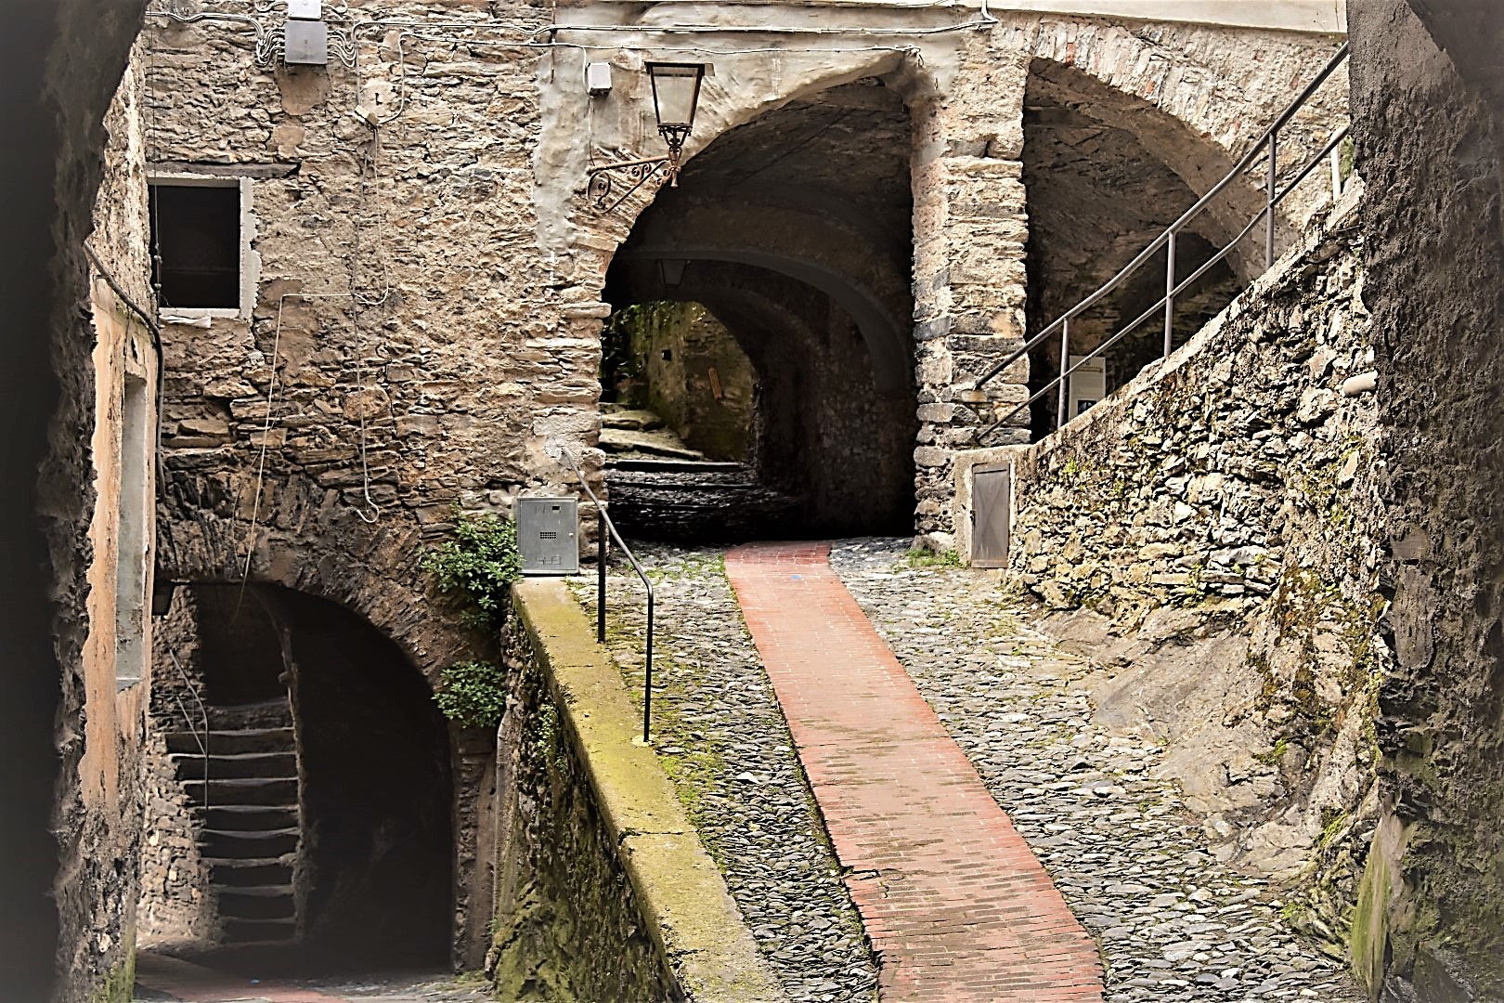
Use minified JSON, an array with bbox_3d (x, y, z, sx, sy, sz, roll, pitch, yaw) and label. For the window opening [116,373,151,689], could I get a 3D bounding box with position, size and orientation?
[{"bbox_3d":[-4.487,0.215,14.986,0.270,2.180,1.000,0,-1,-7],"label":"window opening"}]

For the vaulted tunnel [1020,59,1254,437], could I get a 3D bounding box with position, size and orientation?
[{"bbox_3d":[3.061,-1.969,18.792,2.050,3.200,3.000,0,-1,-6],"label":"vaulted tunnel"}]

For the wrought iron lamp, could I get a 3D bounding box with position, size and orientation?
[{"bbox_3d":[-0.814,-2.822,16.500,0.910,1.160,0.600,0,-1,-6],"label":"wrought iron lamp"}]

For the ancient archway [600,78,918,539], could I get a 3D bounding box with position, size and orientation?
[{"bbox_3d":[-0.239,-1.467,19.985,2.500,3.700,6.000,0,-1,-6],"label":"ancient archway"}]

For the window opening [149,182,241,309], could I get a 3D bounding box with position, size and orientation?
[{"bbox_3d":[-4.349,-1.992,16.600,0.730,1.000,0.300,0,-1,-6],"label":"window opening"}]

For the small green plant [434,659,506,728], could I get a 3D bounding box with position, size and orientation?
[{"bbox_3d":[-2.179,1.493,16.500,0.560,0.540,0.420,0,-1,-6],"label":"small green plant"}]

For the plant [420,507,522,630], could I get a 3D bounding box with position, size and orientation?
[{"bbox_3d":[-2.155,0.517,16.450,0.780,0.920,0.550,0,-1,-6],"label":"plant"}]

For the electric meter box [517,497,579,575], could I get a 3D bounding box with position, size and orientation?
[{"bbox_3d":[-1.603,0.269,16.800,0.490,0.610,0.220,0,-1,-6],"label":"electric meter box"}]

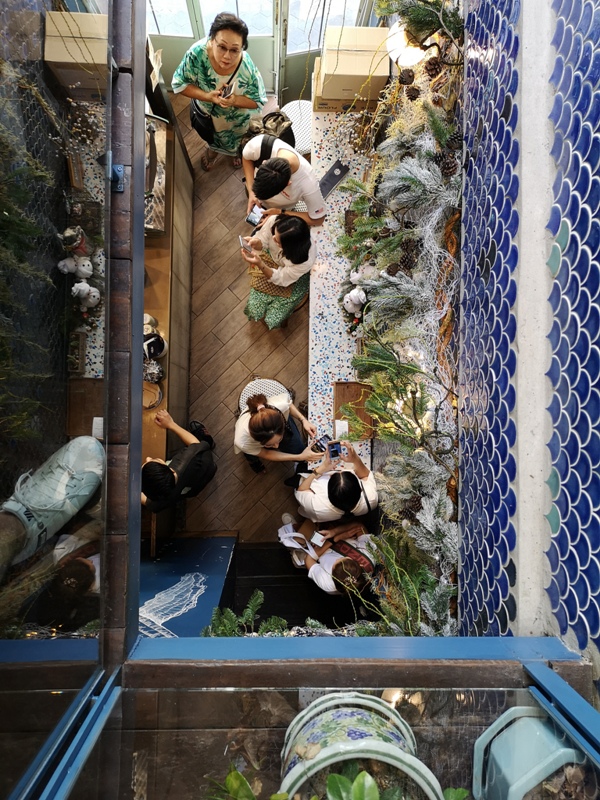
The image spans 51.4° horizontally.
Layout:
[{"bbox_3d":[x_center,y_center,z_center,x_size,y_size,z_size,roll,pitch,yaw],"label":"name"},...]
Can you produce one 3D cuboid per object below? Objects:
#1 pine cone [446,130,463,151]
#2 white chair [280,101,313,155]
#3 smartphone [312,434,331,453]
[{"bbox_3d":[0.466,-0.782,1.880,0.050,0.050,0.060,6,101,0],"label":"pine cone"},{"bbox_3d":[-0.001,-1.783,4.290,0.370,0.460,0.370,0,89,-3],"label":"white chair"},{"bbox_3d":[0.131,0.274,3.638,0.152,0.009,0.073,-45,80,12],"label":"smartphone"}]

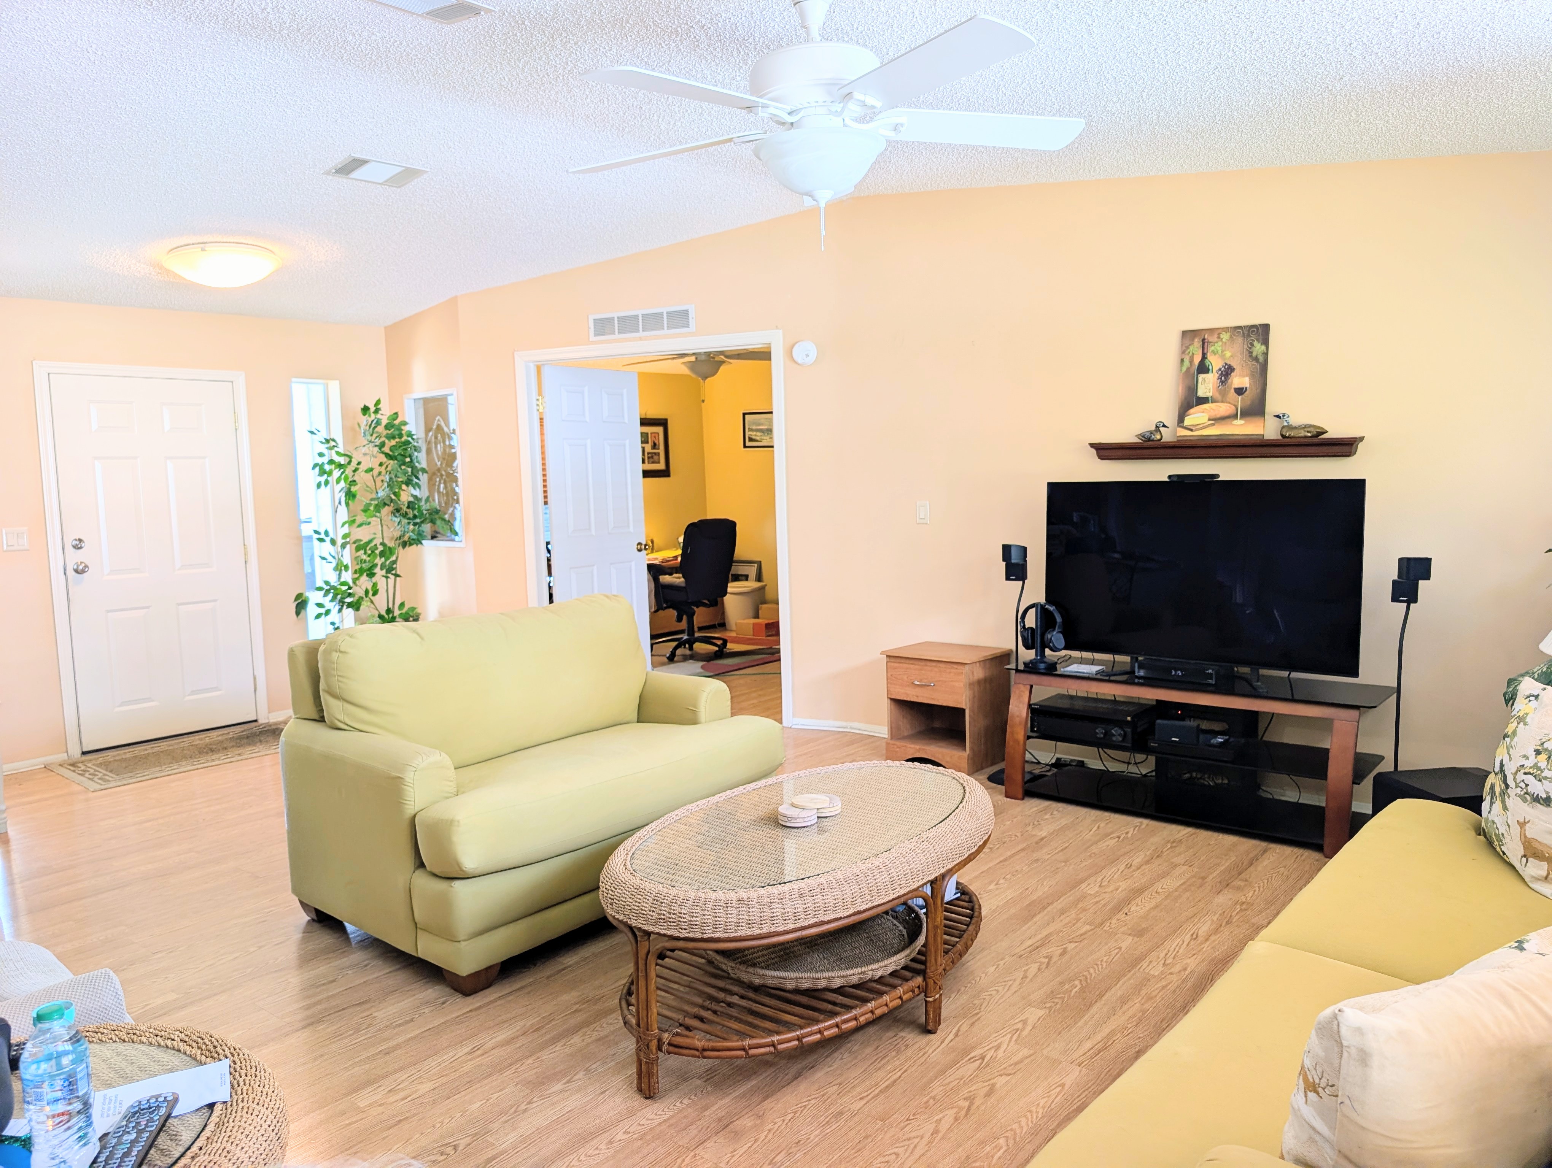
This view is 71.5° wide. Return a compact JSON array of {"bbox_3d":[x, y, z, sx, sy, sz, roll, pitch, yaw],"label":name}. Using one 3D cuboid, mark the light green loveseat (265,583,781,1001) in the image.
[{"bbox_3d":[-0.773,0.581,3.692,0.940,0.950,1.360,5,9,40],"label":"light green loveseat"}]

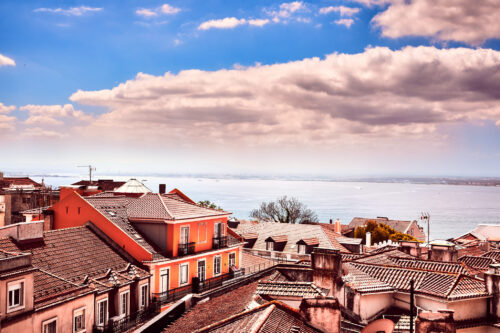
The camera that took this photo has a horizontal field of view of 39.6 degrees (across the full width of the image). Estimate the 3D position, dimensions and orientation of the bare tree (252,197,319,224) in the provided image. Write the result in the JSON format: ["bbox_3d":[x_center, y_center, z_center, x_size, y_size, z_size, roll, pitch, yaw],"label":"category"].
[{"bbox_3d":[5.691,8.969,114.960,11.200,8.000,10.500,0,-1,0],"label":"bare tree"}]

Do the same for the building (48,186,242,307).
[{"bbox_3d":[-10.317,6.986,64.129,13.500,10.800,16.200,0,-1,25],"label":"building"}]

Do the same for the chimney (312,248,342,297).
[{"bbox_3d":[3.606,4.932,32.300,1.220,2.150,0.750,0,-1,25],"label":"chimney"}]

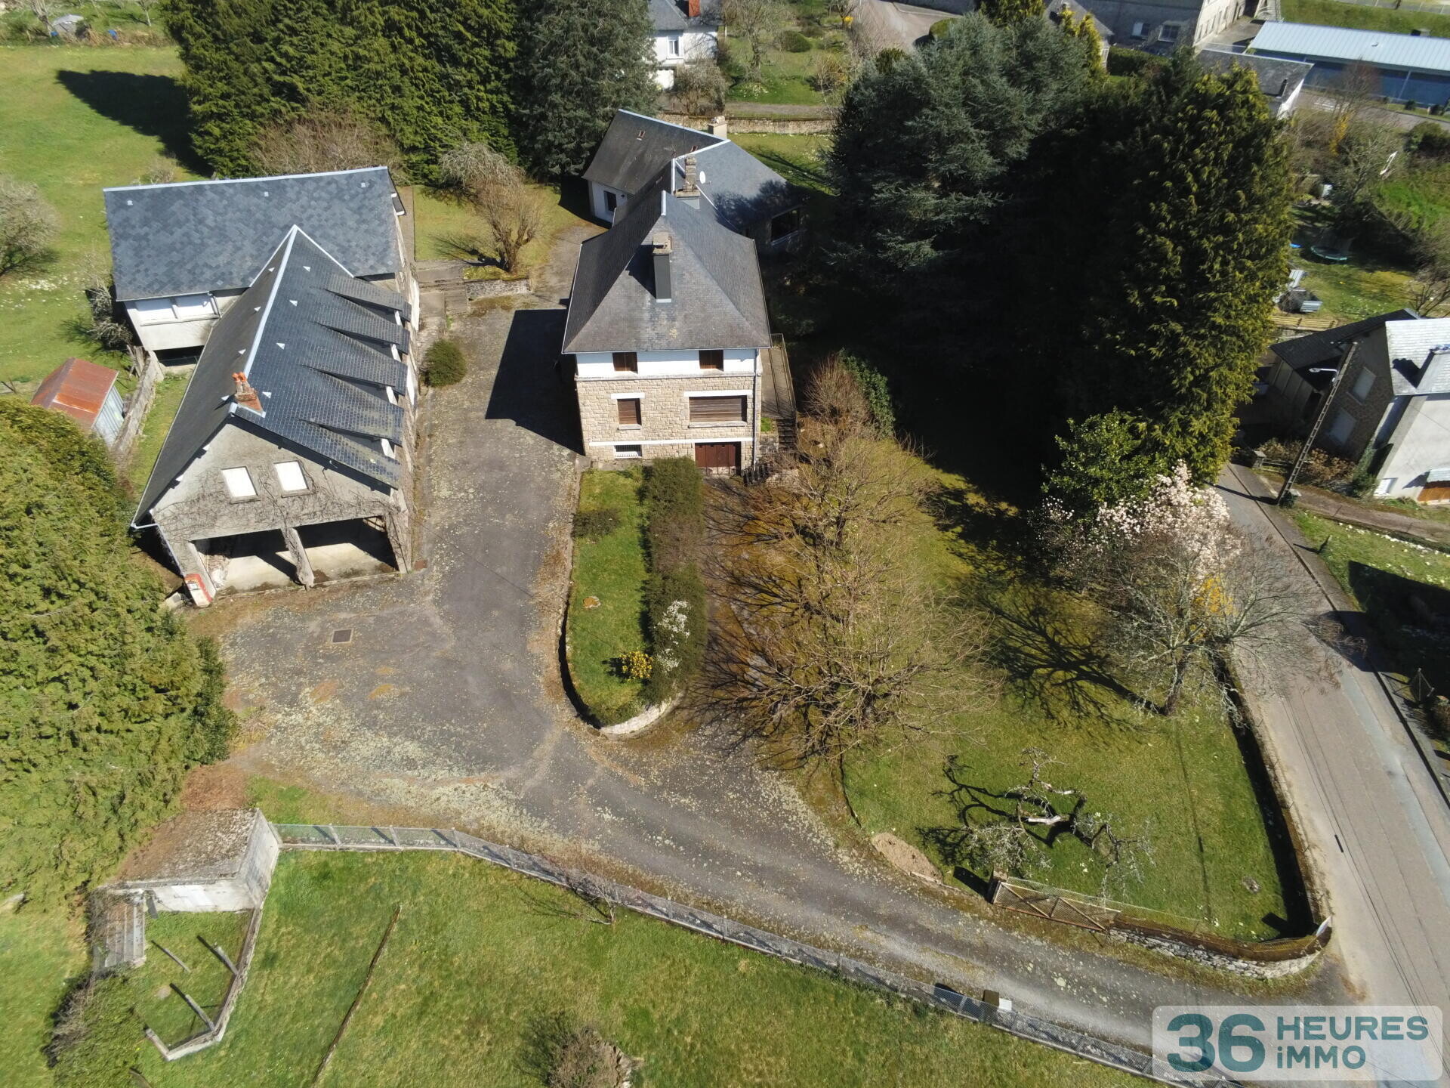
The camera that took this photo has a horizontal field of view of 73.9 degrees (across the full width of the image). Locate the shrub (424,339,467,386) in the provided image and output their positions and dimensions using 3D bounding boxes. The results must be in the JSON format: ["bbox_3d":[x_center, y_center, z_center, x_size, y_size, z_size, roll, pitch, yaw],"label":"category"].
[{"bbox_3d":[-14.922,-9.986,51.487,2.240,2.000,2.240,-1,41,0],"label":"shrub"}]

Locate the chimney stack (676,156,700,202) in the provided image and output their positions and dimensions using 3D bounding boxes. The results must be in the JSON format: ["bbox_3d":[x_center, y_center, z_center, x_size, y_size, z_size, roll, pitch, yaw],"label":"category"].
[{"bbox_3d":[-1.843,-17.977,47.503,1.224,2.550,0.816,-2,41,-1],"label":"chimney stack"}]

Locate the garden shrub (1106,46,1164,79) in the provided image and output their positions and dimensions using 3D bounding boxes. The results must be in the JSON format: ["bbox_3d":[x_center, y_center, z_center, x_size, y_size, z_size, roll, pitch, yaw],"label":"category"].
[{"bbox_3d":[38.167,-44.593,89.301,5.460,2.000,1.911,-1,41,0],"label":"garden shrub"}]

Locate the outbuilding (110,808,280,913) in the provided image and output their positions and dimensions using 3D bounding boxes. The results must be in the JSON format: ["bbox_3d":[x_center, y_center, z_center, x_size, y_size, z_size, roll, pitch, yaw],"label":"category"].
[{"bbox_3d":[-16.993,10.447,31.512,3.800,2.100,2.500,-4,41,-4],"label":"outbuilding"}]

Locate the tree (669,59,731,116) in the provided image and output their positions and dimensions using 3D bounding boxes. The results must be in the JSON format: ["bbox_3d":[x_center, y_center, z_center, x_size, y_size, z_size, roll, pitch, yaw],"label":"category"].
[{"bbox_3d":[-2.066,-39.183,81.737,4.805,4.600,4.565,-1,41,0],"label":"tree"}]

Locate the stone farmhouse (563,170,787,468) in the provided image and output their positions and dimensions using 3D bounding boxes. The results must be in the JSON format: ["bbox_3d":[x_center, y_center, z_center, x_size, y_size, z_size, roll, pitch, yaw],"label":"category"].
[{"bbox_3d":[-2.850,-11.906,48.683,9.455,12.240,11.781,-2,41,-1],"label":"stone farmhouse"}]

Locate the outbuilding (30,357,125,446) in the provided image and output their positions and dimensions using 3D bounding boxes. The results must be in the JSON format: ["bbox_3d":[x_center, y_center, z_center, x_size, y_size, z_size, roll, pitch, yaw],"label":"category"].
[{"bbox_3d":[-31.776,-6.324,46.730,3.501,2.850,5.700,-9,42,-10],"label":"outbuilding"}]

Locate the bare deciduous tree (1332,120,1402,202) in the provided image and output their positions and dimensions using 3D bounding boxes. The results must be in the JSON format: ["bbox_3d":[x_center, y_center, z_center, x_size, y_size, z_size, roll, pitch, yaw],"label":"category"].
[{"bbox_3d":[46.916,-27.880,70.312,4.464,5.300,4.241,-1,41,0],"label":"bare deciduous tree"}]

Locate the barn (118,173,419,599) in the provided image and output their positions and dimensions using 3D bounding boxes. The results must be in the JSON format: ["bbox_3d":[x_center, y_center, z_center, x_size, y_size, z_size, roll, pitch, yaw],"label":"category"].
[{"bbox_3d":[-22.471,-9.356,46.742,13.520,11.128,24.024,-8,41,-8],"label":"barn"}]

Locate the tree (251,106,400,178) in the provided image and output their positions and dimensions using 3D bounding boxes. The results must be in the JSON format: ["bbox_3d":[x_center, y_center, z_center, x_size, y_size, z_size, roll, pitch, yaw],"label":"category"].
[{"bbox_3d":[-28.861,-29.397,69.635,10.480,5.600,6.812,-1,41,0],"label":"tree"}]

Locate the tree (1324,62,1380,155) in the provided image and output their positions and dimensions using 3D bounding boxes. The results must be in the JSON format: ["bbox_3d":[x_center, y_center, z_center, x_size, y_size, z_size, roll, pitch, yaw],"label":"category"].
[{"bbox_3d":[50.234,-35.117,77.189,3.632,7.200,3.450,-1,41,0],"label":"tree"}]

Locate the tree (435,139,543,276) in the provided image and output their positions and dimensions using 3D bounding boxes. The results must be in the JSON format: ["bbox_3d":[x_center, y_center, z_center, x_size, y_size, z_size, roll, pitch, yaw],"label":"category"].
[{"bbox_3d":[-13.768,-19.565,56.982,6.030,6.900,5.427,-1,41,0],"label":"tree"}]

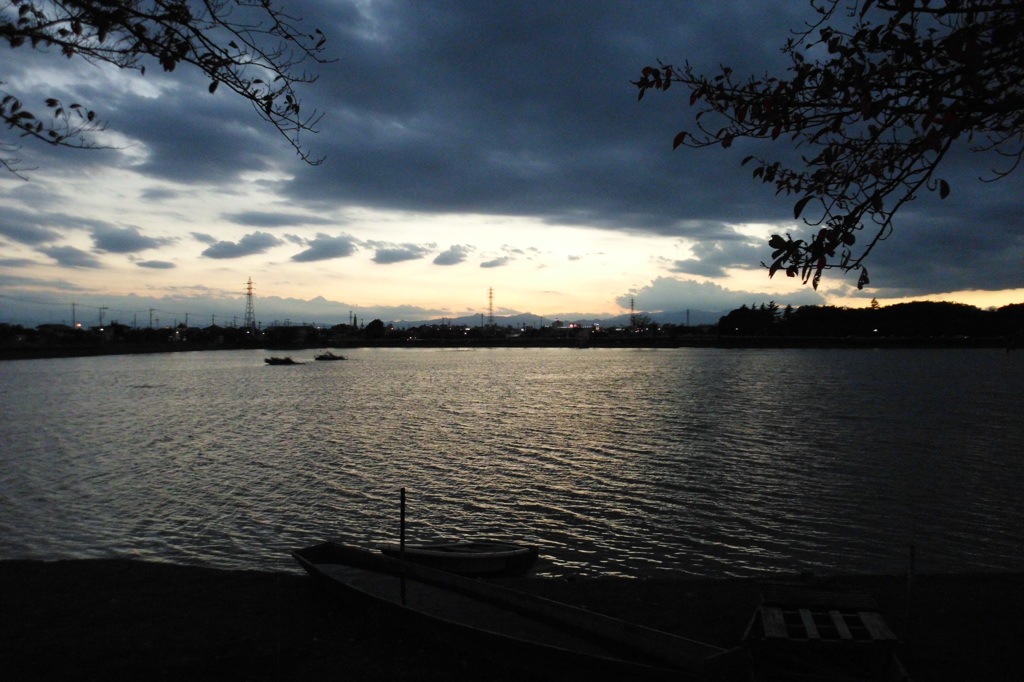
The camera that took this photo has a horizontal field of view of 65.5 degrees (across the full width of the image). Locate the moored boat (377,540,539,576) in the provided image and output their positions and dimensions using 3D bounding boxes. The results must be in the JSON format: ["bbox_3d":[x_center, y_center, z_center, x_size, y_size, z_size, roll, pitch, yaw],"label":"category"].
[{"bbox_3d":[-0.930,3.760,13.650,2.780,0.450,0.920,0,0,2],"label":"moored boat"}]

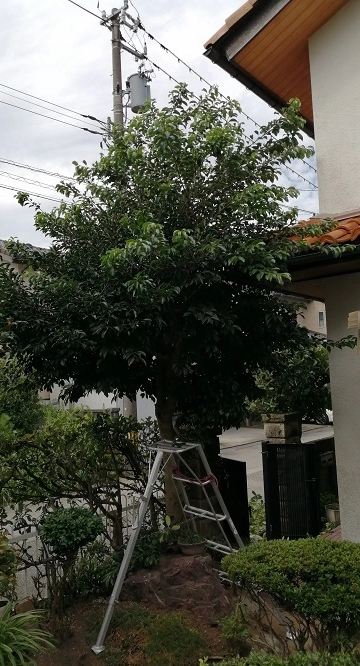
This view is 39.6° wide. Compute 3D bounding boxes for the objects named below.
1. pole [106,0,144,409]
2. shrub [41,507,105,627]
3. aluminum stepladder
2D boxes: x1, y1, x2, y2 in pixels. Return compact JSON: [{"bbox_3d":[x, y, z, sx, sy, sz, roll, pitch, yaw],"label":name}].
[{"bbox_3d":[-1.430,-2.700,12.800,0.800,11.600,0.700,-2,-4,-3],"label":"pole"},{"bbox_3d":[-0.860,1.850,3.950,0.530,0.930,0.500,-2,-4,-11],"label":"shrub"},{"bbox_3d":[-0.040,1.570,3.800,1.300,1.420,0.700,1,-6,-40],"label":"aluminum stepladder"}]

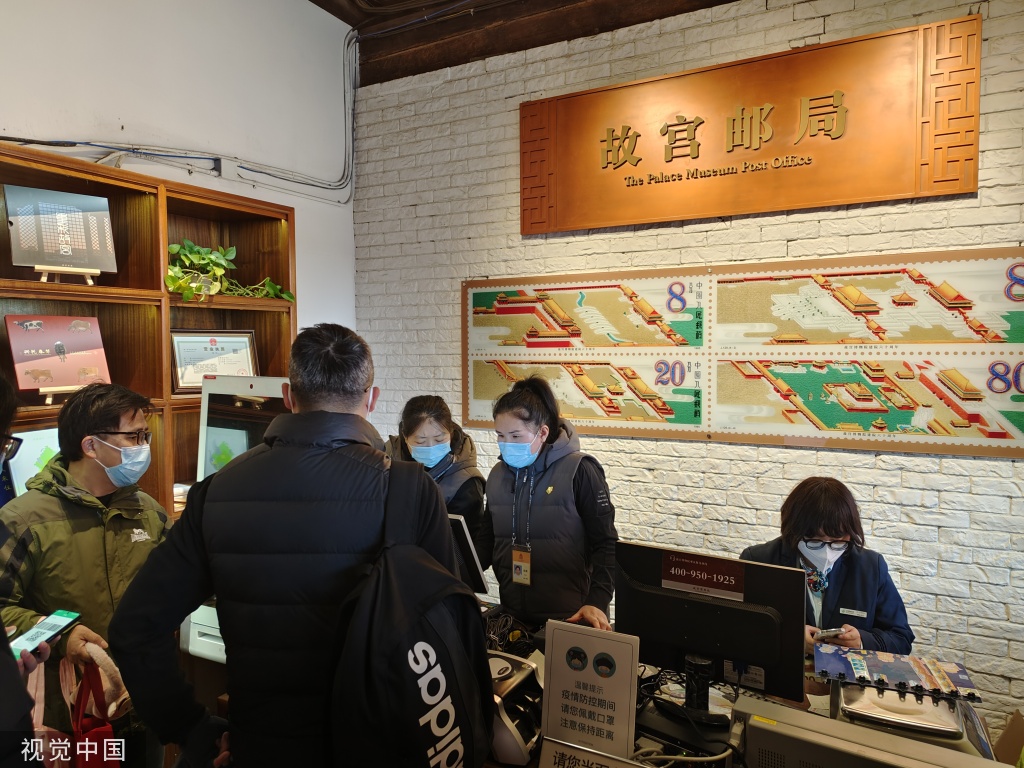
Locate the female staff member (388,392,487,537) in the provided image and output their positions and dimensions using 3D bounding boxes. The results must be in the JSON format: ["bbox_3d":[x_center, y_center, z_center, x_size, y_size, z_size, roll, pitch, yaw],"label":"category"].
[{"bbox_3d":[-0.263,0.798,2.380,0.460,1.520,0.340,0,3,10],"label":"female staff member"}]

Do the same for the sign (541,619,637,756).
[{"bbox_3d":[0.163,0.670,1.458,0.210,0.295,0.035,1,-3,24],"label":"sign"}]

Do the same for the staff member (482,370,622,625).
[{"bbox_3d":[0.104,0.773,2.123,0.470,1.590,0.350,1,3,29],"label":"staff member"}]

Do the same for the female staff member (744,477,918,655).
[{"bbox_3d":[0.896,0.927,1.939,0.470,1.290,0.570,1,3,27],"label":"female staff member"}]

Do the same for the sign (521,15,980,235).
[{"bbox_3d":[0.811,-0.963,2.696,1.740,0.595,0.040,1,3,27],"label":"sign"}]

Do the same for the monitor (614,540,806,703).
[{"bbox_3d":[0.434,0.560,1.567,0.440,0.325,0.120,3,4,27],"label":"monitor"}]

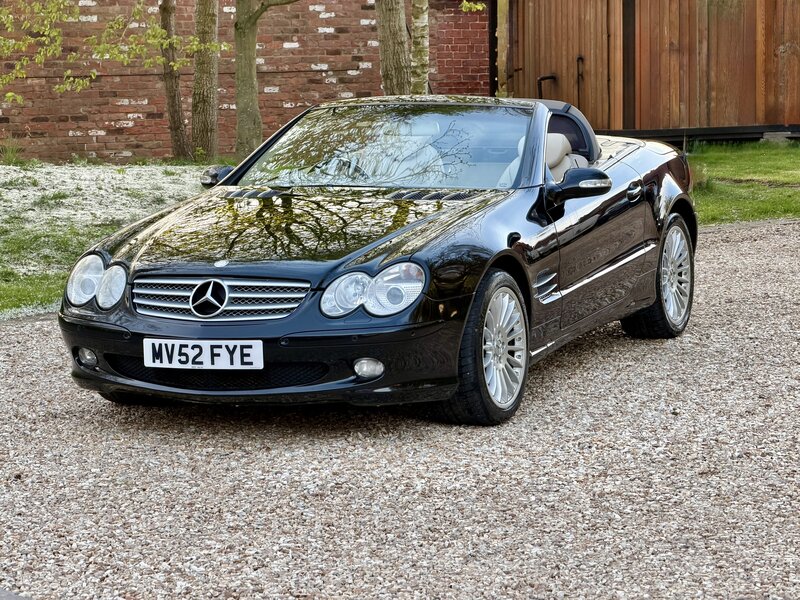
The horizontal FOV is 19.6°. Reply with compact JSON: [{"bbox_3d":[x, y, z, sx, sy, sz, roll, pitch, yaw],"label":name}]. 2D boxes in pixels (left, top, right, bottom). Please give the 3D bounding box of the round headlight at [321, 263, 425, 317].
[{"bbox_3d":[-0.097,-0.040,8.861,0.400,0.215,0.250,1,7,14],"label":"round headlight"}]

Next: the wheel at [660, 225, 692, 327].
[{"bbox_3d":[1.322,-0.128,11.708,0.170,0.500,0.500,2,8,22],"label":"wheel"}]

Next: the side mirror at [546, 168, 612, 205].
[{"bbox_3d":[0.808,-0.503,10.256,0.250,0.165,0.190,2,8,22],"label":"side mirror"}]

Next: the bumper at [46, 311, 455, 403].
[{"bbox_3d":[-0.675,0.239,9.068,1.780,0.330,0.480,2,8,22],"label":"bumper"}]

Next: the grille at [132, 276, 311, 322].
[{"bbox_3d":[-0.723,-0.012,8.934,0.780,0.180,0.140,2,8,22],"label":"grille"}]

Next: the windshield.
[{"bbox_3d":[-0.055,-0.695,10.502,1.360,0.350,0.840,2,8,22],"label":"windshield"}]

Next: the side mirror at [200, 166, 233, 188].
[{"bbox_3d":[-0.850,-0.562,10.938,0.250,0.165,0.190,2,8,22],"label":"side mirror"}]

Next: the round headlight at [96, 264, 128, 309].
[{"bbox_3d":[-1.146,-0.052,9.242,0.180,0.183,0.130,3,8,30],"label":"round headlight"}]

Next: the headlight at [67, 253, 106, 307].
[{"bbox_3d":[-1.273,-0.080,9.383,0.220,0.210,0.165,3,8,30],"label":"headlight"}]

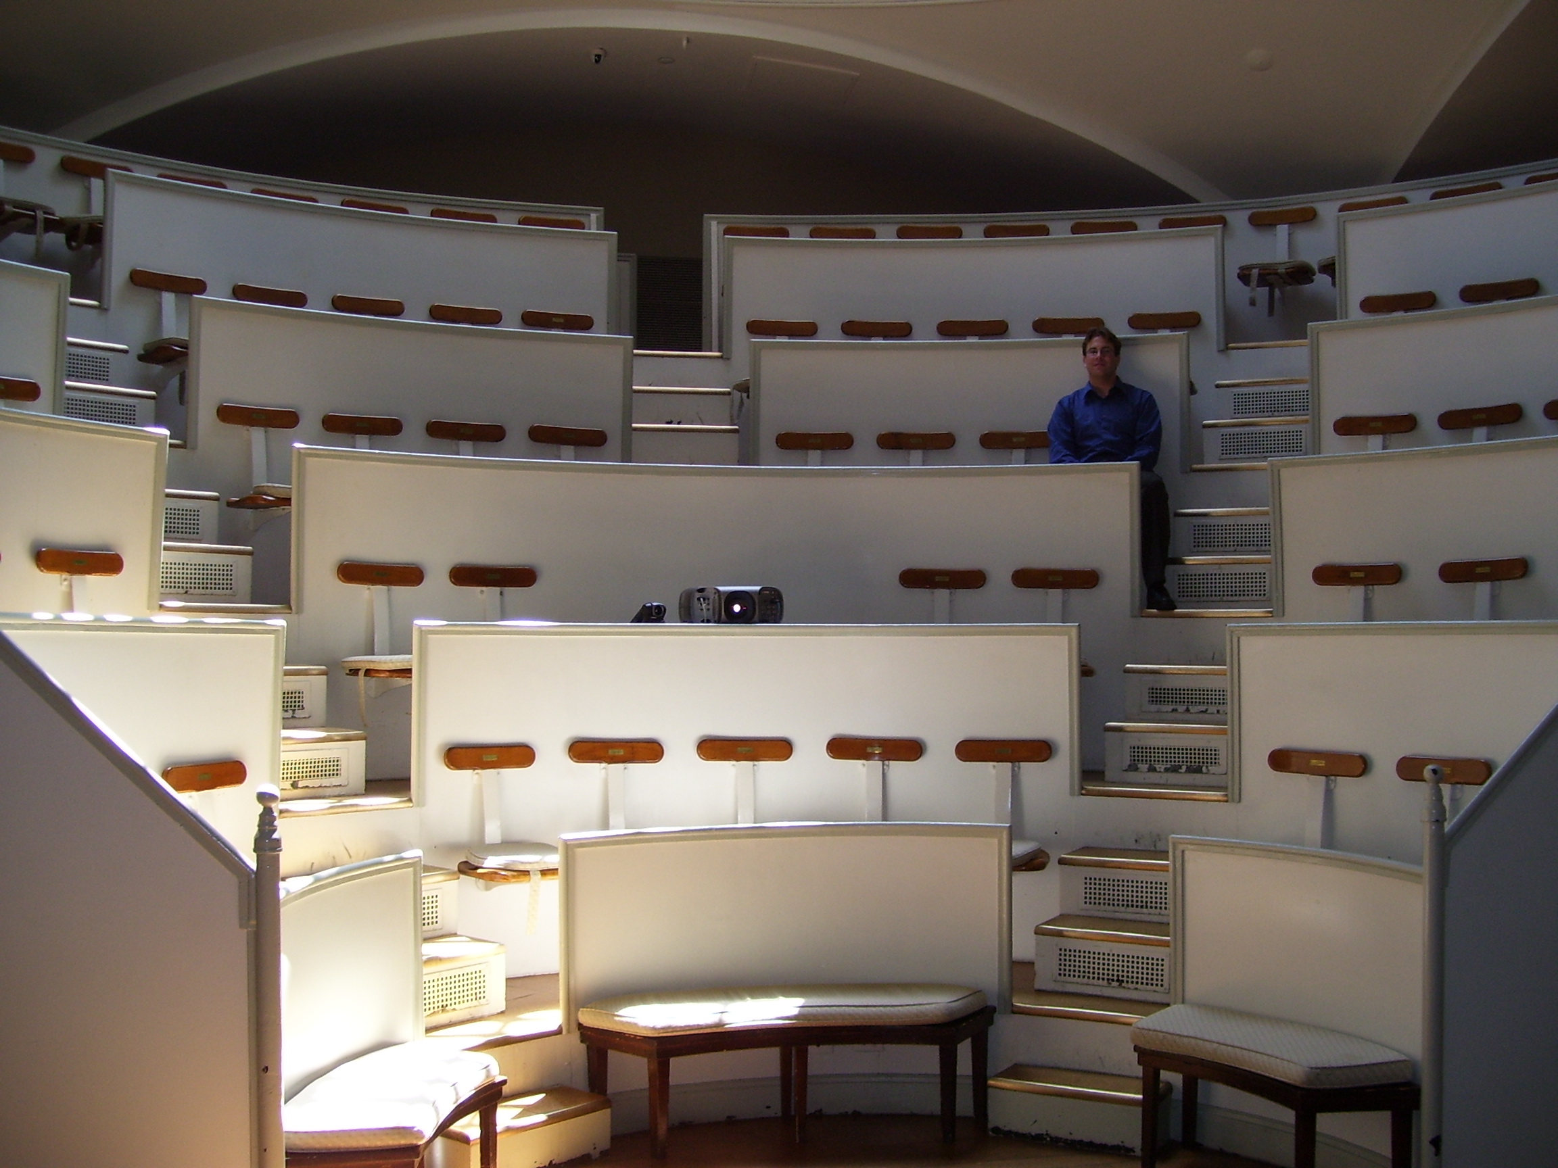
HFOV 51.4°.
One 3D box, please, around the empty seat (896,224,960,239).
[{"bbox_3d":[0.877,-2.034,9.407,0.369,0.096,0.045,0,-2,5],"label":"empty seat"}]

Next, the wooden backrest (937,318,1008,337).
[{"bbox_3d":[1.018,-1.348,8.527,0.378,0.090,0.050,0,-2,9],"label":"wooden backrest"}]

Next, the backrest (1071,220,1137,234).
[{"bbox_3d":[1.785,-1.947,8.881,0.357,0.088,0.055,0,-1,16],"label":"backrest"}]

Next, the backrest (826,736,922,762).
[{"bbox_3d":[0.376,0.651,6.359,0.369,0.096,0.045,0,-2,1],"label":"backrest"}]

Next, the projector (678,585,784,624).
[{"bbox_3d":[-0.187,0.095,6.307,0.395,0.155,0.330,0,-1,-7],"label":"projector"}]

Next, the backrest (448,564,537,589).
[{"bbox_3d":[-1.110,-0.029,6.303,0.352,0.085,0.038,1,-3,-28],"label":"backrest"}]

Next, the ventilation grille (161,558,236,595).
[{"bbox_3d":[-2.203,-0.027,6.027,0.020,0.130,0.375,-1,-2,42],"label":"ventilation grille"}]

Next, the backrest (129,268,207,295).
[{"bbox_3d":[-2.629,-1.301,6.979,0.352,0.085,0.038,2,-3,-42],"label":"backrest"}]

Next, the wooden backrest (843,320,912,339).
[{"bbox_3d":[0.519,-1.350,8.580,0.378,0.090,0.050,0,-2,3],"label":"wooden backrest"}]

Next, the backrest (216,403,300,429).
[{"bbox_3d":[-2.157,-0.694,6.716,0.357,0.088,0.055,1,-2,-40],"label":"backrest"}]

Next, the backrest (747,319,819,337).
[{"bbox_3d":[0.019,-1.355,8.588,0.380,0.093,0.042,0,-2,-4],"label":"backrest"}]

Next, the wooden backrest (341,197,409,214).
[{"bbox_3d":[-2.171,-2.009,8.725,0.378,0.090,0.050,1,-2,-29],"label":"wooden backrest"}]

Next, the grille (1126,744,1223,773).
[{"bbox_3d":[1.495,0.660,6.122,0.365,0.112,0.020,-1,-2,26],"label":"grille"}]

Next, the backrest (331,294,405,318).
[{"bbox_3d":[-1.943,-1.320,7.675,0.365,0.090,0.045,1,-10,-32],"label":"backrest"}]

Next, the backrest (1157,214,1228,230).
[{"bbox_3d":[2.322,-2.022,9.085,0.369,0.096,0.045,-1,-2,20],"label":"backrest"}]

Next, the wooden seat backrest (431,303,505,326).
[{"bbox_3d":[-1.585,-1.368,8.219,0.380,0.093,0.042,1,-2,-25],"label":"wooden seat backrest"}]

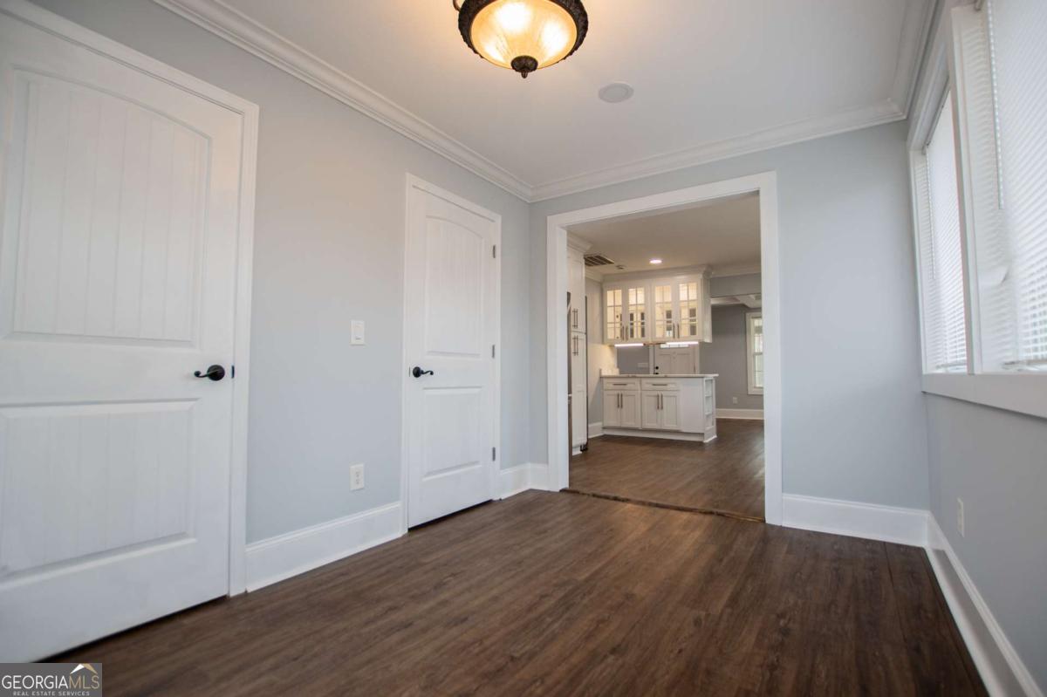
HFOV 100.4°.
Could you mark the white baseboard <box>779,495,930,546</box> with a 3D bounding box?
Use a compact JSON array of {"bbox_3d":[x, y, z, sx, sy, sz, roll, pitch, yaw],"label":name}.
[{"bbox_3d":[1.865,0.974,2.483,0.664,0.189,0.030,-2,-4,30],"label":"white baseboard"}]

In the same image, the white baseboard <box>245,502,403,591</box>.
[{"bbox_3d":[-0.927,0.953,2.173,0.030,0.189,0.805,-3,-4,37],"label":"white baseboard"}]

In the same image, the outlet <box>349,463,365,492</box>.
[{"bbox_3d":[-0.869,0.675,2.284,0.010,0.118,0.075,-3,-4,37],"label":"outlet"}]

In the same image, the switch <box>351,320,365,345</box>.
[{"bbox_3d":[-0.877,-0.084,2.316,0.012,0.118,0.075,-3,-4,37],"label":"switch"}]

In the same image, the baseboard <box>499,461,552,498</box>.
[{"bbox_3d":[0.015,1.022,3.313,0.173,0.189,0.398,-3,-4,37],"label":"baseboard"}]

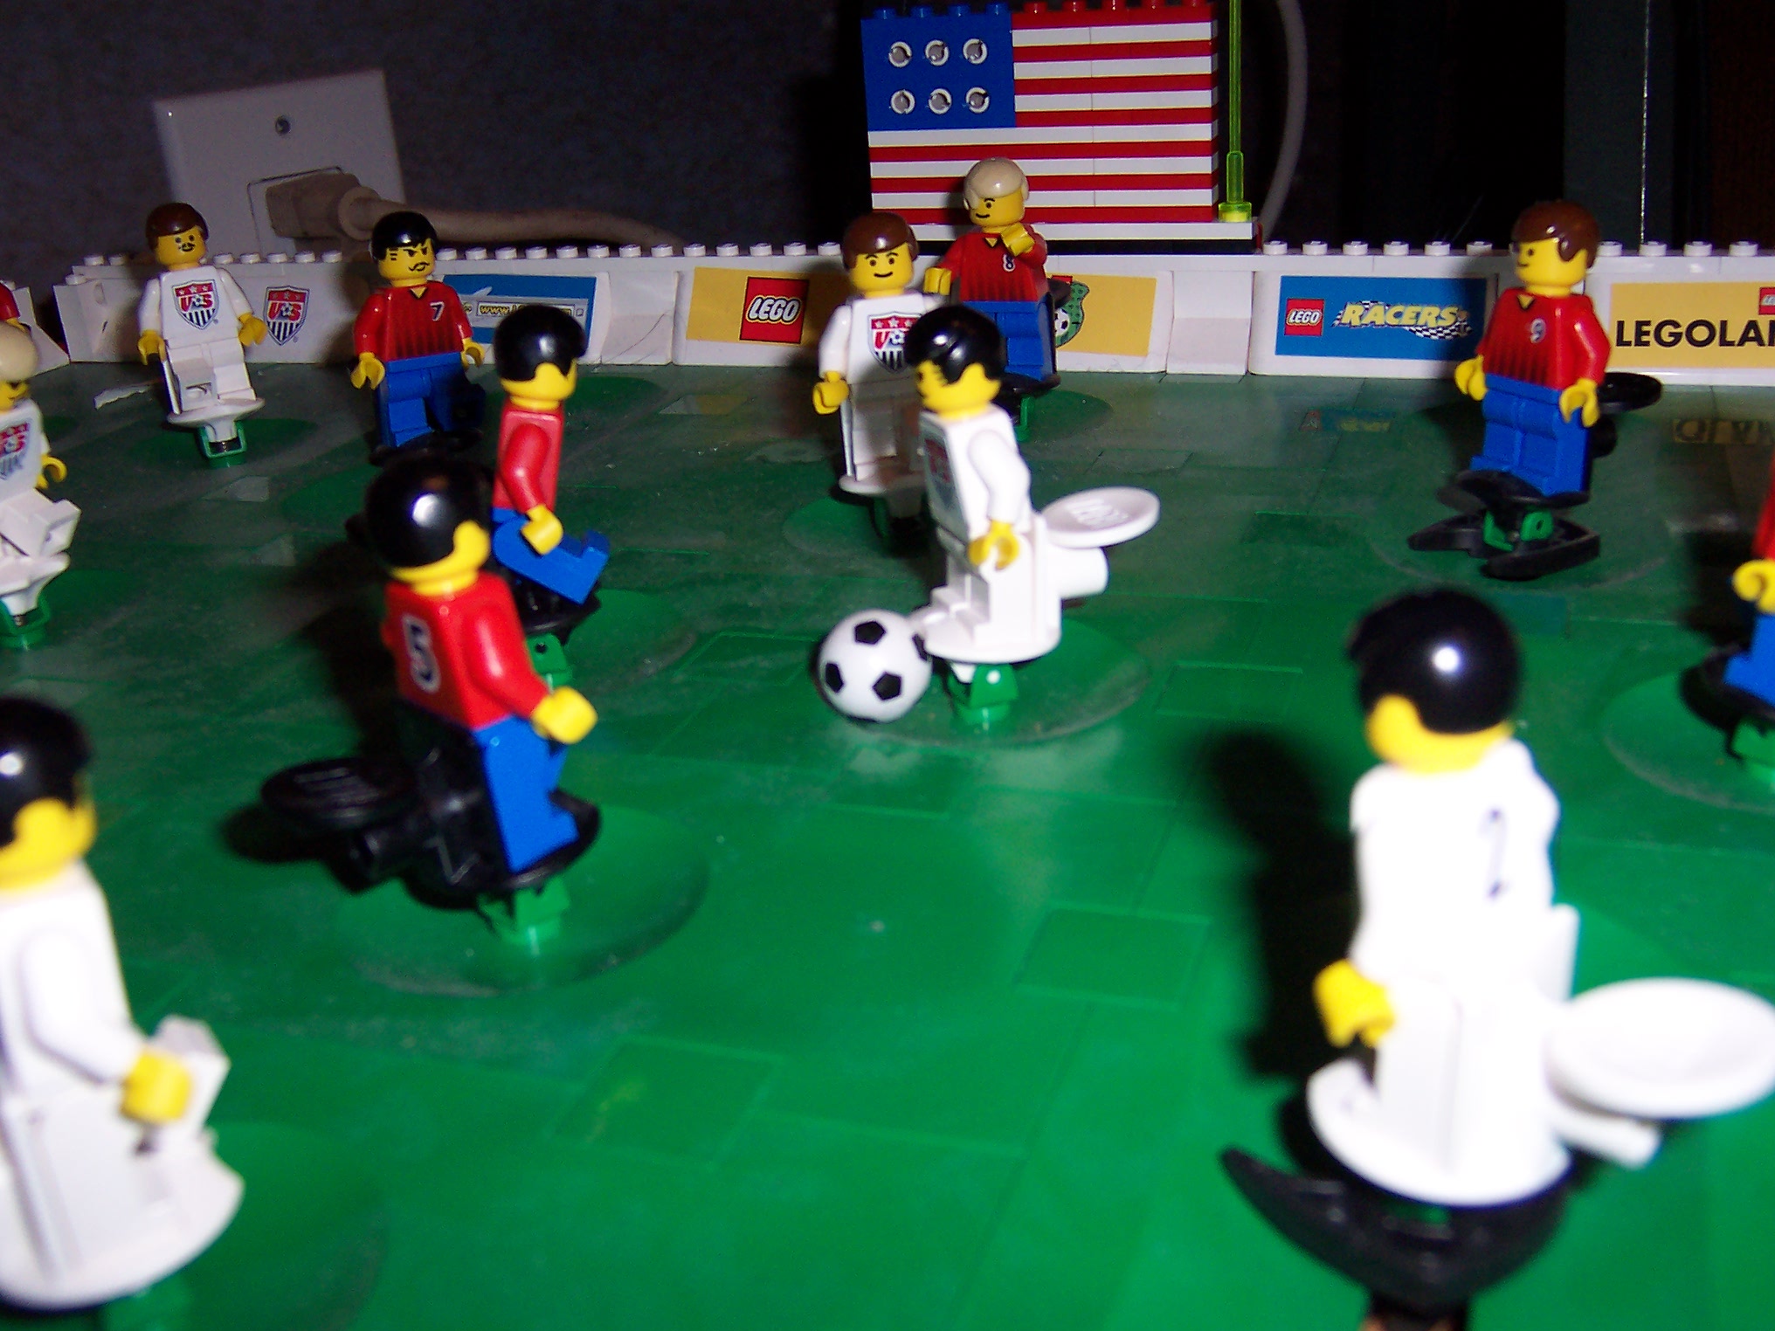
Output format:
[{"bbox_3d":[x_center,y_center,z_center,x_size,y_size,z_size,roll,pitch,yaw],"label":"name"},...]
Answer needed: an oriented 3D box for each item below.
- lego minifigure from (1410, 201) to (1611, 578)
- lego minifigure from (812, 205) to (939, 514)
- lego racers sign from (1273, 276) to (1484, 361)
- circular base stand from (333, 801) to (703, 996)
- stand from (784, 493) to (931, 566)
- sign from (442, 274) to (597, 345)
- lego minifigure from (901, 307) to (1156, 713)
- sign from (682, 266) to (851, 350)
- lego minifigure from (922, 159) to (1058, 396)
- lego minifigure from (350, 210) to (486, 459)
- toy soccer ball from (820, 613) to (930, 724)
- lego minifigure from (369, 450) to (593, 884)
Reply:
[{"bbox_3d":[0.094,-0.043,0.270,0.022,0.049,0.028,-7,20,-24],"label":"lego minifigure"},{"bbox_3d":[0.000,-0.049,0.300,0.027,0.048,0.018,-8,17,-10],"label":"lego minifigure"},{"bbox_3d":[0.096,-0.067,0.359,0.040,0.016,0.003,4,-1,19],"label":"lego racers sign"},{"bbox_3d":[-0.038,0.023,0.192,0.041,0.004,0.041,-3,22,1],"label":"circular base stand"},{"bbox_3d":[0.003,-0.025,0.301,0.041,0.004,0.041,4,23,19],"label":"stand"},{"bbox_3d":[-0.084,-0.081,0.421,0.040,0.016,0.003,4,-1,19],"label":"sign"},{"bbox_3d":[0.017,-0.020,0.228,0.032,0.050,0.026,-12,13,-9],"label":"lego minifigure"},{"bbox_3d":[-0.024,-0.078,0.401,0.040,0.016,0.003,4,-1,19],"label":"sign"},{"bbox_3d":[0.021,-0.075,0.355,0.026,0.044,0.017,3,22,23],"label":"lego minifigure"},{"bbox_3d":[-0.088,-0.061,0.340,0.027,0.044,0.015,-19,26,-38],"label":"lego minifigure"},{"bbox_3d":[-0.001,0.000,0.228,0.014,0.014,0.014,-3,22,1],"label":"toy soccer ball"},{"bbox_3d":[-0.042,-0.001,0.186,0.015,0.043,0.027,-25,26,-35],"label":"lego minifigure"}]

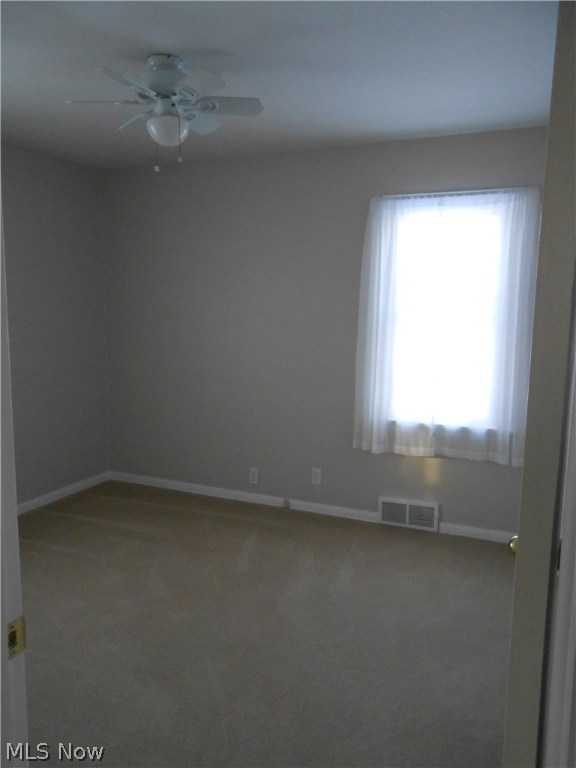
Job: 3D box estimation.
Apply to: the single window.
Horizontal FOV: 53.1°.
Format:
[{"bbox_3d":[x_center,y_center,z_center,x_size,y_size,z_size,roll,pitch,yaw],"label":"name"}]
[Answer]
[{"bbox_3d":[0.955,-0.336,3.539,1.042,1.594,0.101,4,8,22],"label":"single window"}]

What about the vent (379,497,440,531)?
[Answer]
[{"bbox_3d":[0.793,0.857,3.795,0.392,0.180,0.030,4,8,22],"label":"vent"}]

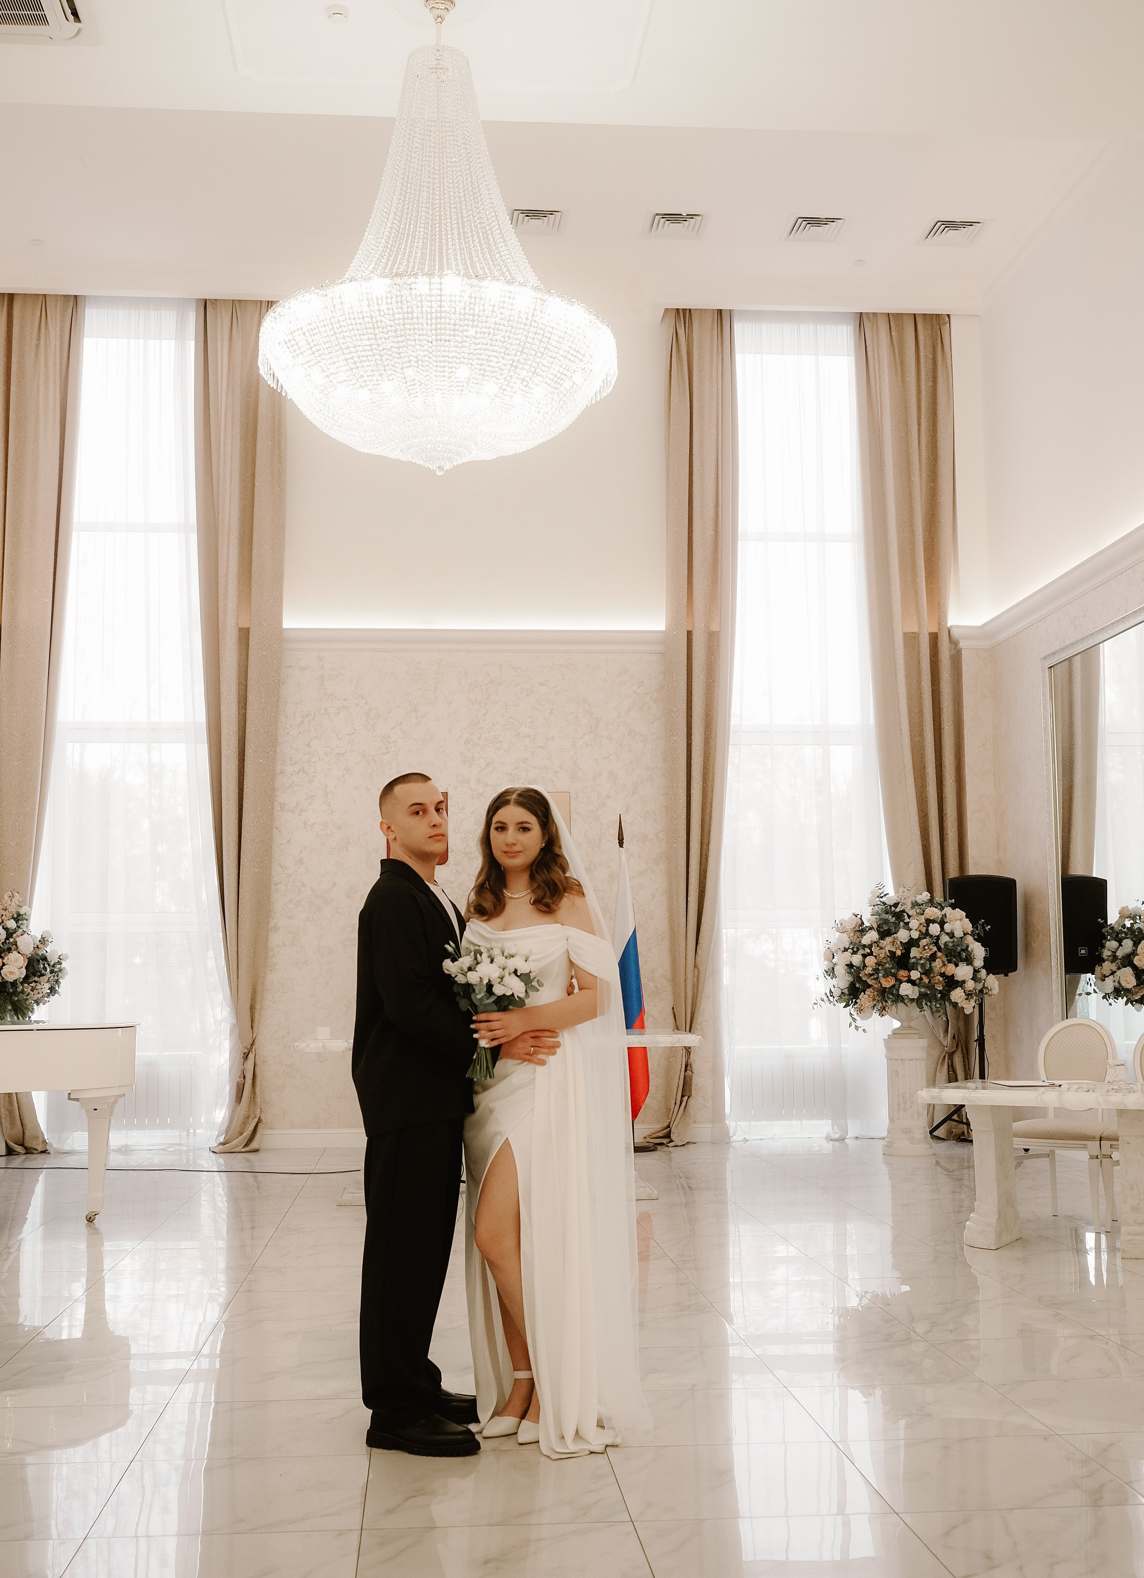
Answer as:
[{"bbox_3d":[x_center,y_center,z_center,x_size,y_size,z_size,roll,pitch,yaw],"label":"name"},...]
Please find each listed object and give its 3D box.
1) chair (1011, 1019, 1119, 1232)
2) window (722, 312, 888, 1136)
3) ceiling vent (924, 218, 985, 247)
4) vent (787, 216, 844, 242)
[{"bbox_3d":[2.455,1.657,8.621,0.480,0.985,0.540,-5,-8,35],"label":"chair"},{"bbox_3d":[1.823,-0.572,13.669,1.380,6.560,0.220,0,-6,-5],"label":"window"},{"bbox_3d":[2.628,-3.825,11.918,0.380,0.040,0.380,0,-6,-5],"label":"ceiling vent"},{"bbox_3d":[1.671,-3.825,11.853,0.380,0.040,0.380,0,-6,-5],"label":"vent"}]

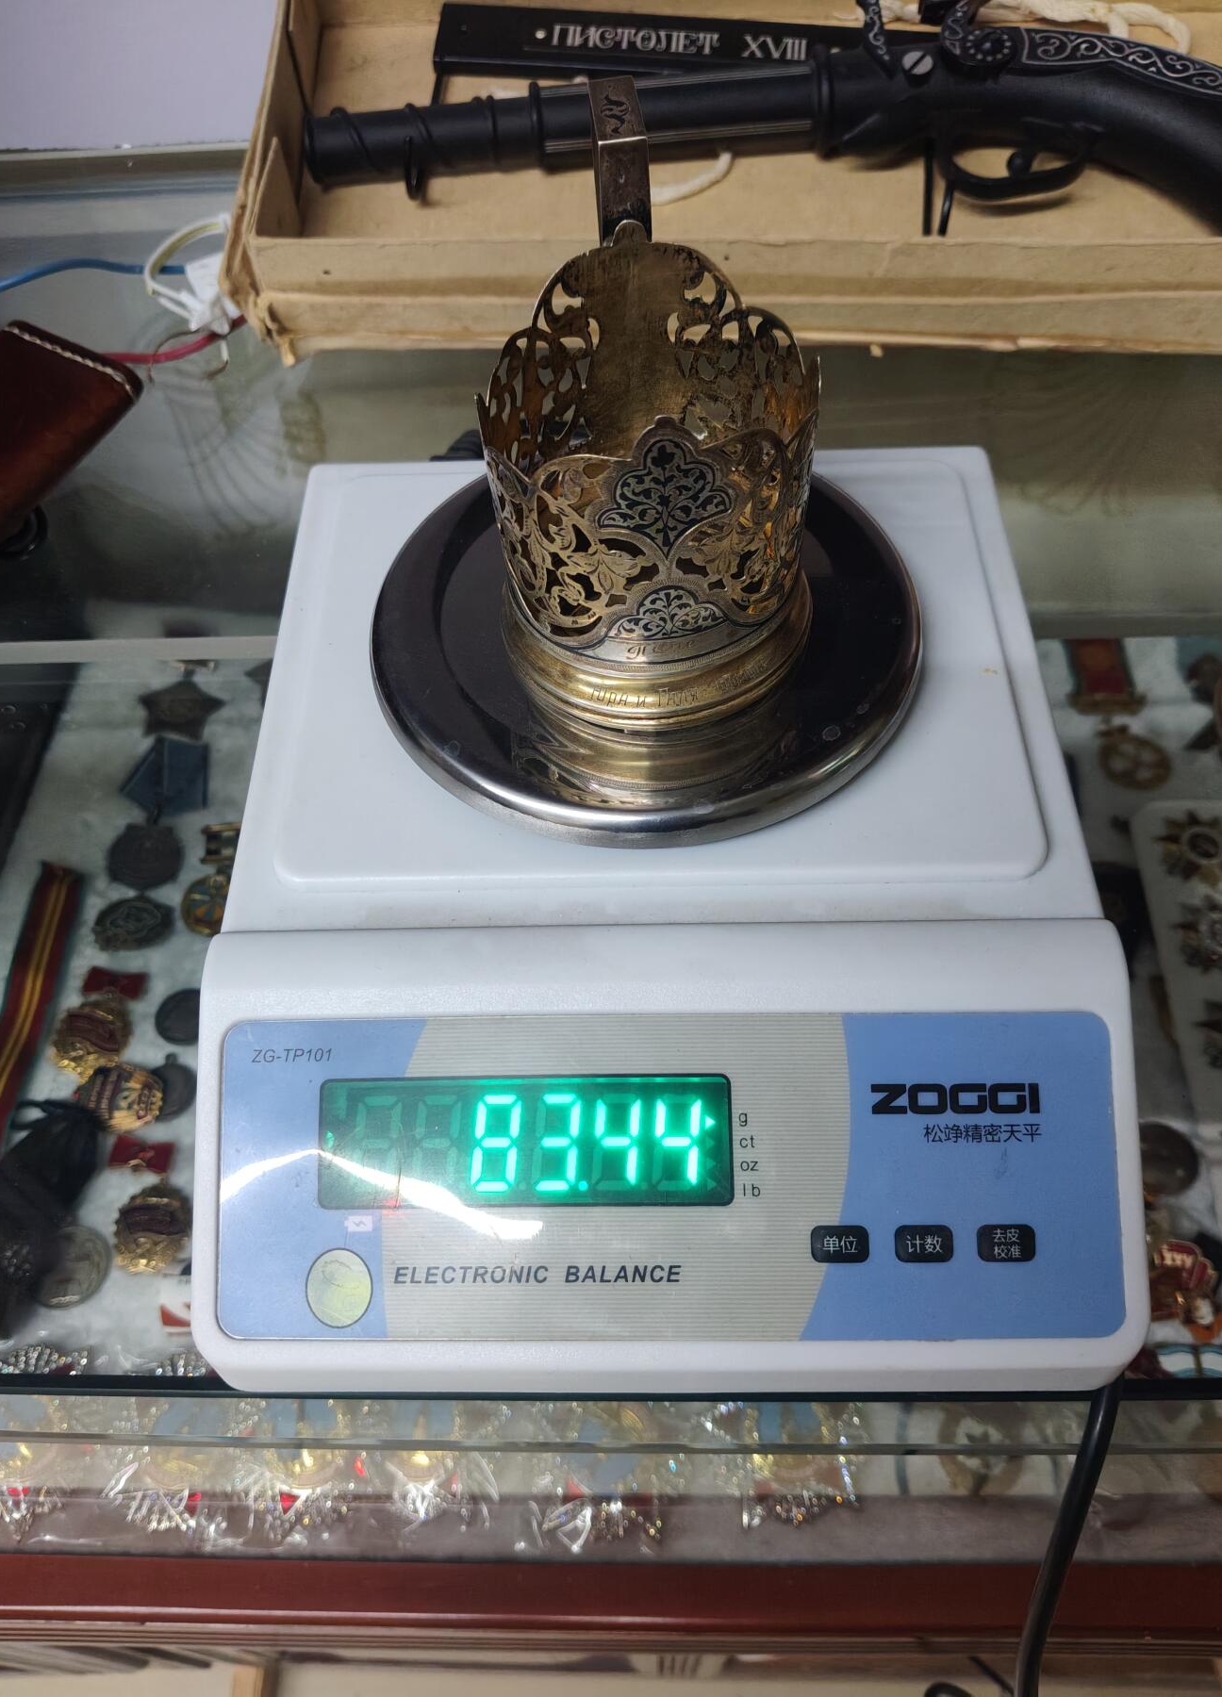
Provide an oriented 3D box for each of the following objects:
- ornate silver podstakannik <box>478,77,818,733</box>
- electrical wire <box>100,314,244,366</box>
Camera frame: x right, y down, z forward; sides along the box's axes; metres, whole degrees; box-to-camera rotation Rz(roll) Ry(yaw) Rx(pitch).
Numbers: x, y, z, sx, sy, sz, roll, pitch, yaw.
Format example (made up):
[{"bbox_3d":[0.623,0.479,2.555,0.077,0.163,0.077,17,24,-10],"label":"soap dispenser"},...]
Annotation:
[{"bbox_3d":[0.007,-0.097,0.281,0.074,0.087,0.115,-5,56,0],"label":"ornate silver podstakannik"},{"bbox_3d":[-0.169,-0.196,0.496,0.058,0.005,0.015,-20,57,-10],"label":"electrical wire"}]

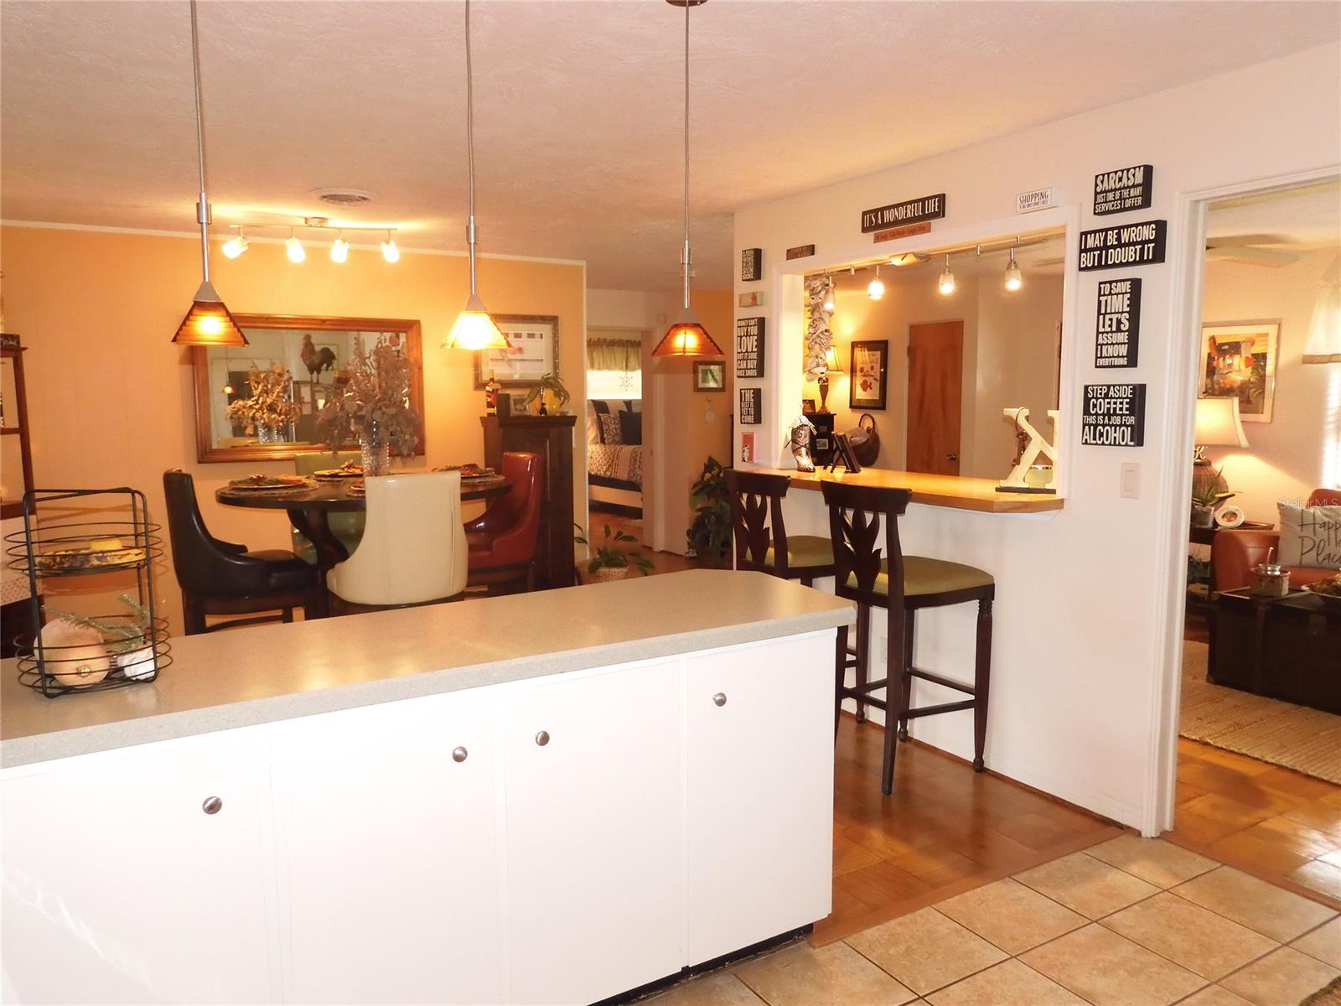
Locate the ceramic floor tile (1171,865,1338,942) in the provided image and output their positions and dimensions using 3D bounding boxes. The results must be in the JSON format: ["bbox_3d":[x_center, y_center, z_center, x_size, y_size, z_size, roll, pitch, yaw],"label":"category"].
[{"bbox_3d":[1.678,1.156,2.681,0.282,0.010,0.311,-4,8,-31],"label":"ceramic floor tile"}]

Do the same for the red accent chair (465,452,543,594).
[{"bbox_3d":[-1.175,0.301,5.423,0.630,1.140,0.570,-5,8,-37],"label":"red accent chair"}]

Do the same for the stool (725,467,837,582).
[{"bbox_3d":[0.560,0.415,4.124,0.512,1.110,0.468,-4,8,-29],"label":"stool"}]

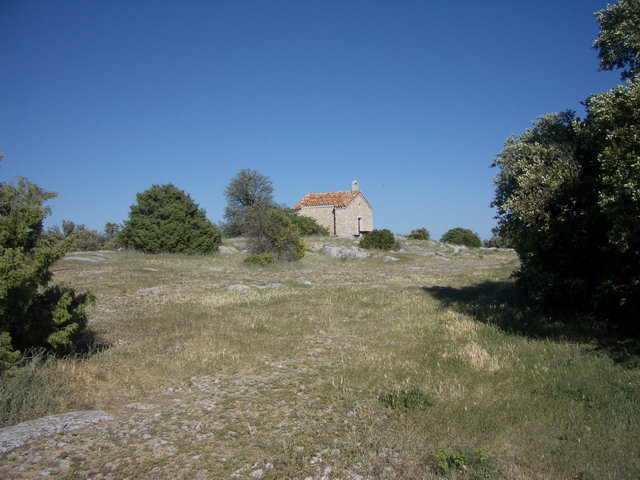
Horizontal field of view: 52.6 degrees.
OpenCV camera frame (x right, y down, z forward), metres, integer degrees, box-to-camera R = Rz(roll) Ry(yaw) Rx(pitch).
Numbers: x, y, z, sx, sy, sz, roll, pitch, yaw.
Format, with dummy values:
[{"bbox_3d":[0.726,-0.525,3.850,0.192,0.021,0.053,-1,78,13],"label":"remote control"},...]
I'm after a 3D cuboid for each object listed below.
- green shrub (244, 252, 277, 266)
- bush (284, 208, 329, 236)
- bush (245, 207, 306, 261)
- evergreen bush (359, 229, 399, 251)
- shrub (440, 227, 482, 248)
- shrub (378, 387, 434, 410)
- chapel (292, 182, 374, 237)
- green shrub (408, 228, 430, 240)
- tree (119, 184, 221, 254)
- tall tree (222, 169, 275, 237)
[{"bbox_3d":[-3.506,1.130,37.500,1.827,0.811,1.644,-1,0,-5],"label":"green shrub"},{"bbox_3d":[-1.576,-1.576,60.000,4.841,2.689,4.356,-1,0,-2],"label":"bush"},{"bbox_3d":[-2.689,-0.309,40.000,3.653,3.153,3.288,-1,0,-4],"label":"bush"},{"bbox_3d":[4.791,-0.041,53.000,3.227,1.802,3.066,-1,0,5],"label":"evergreen bush"},{"bbox_3d":[13.557,-0.240,62.000,3.964,2.108,3.766,-1,0,12],"label":"shrub"},{"bbox_3d":[0.815,1.494,6.100,0.520,0.192,0.468,-1,0,8],"label":"shrub"},{"bbox_3d":[1.524,-3.196,69.444,6.422,5.868,5.726,-1,0,34],"label":"chapel"},{"bbox_3d":[10.148,-0.561,66.000,2.210,1.224,2.100,-1,0,9],"label":"green shrub"},{"bbox_3d":[-11.358,-1.552,49.000,7.682,5.301,7.298,-1,0,-13],"label":"tree"},{"bbox_3d":[-6.851,-3.497,62.000,5.096,6.707,4.841,-1,0,-6],"label":"tall tree"}]

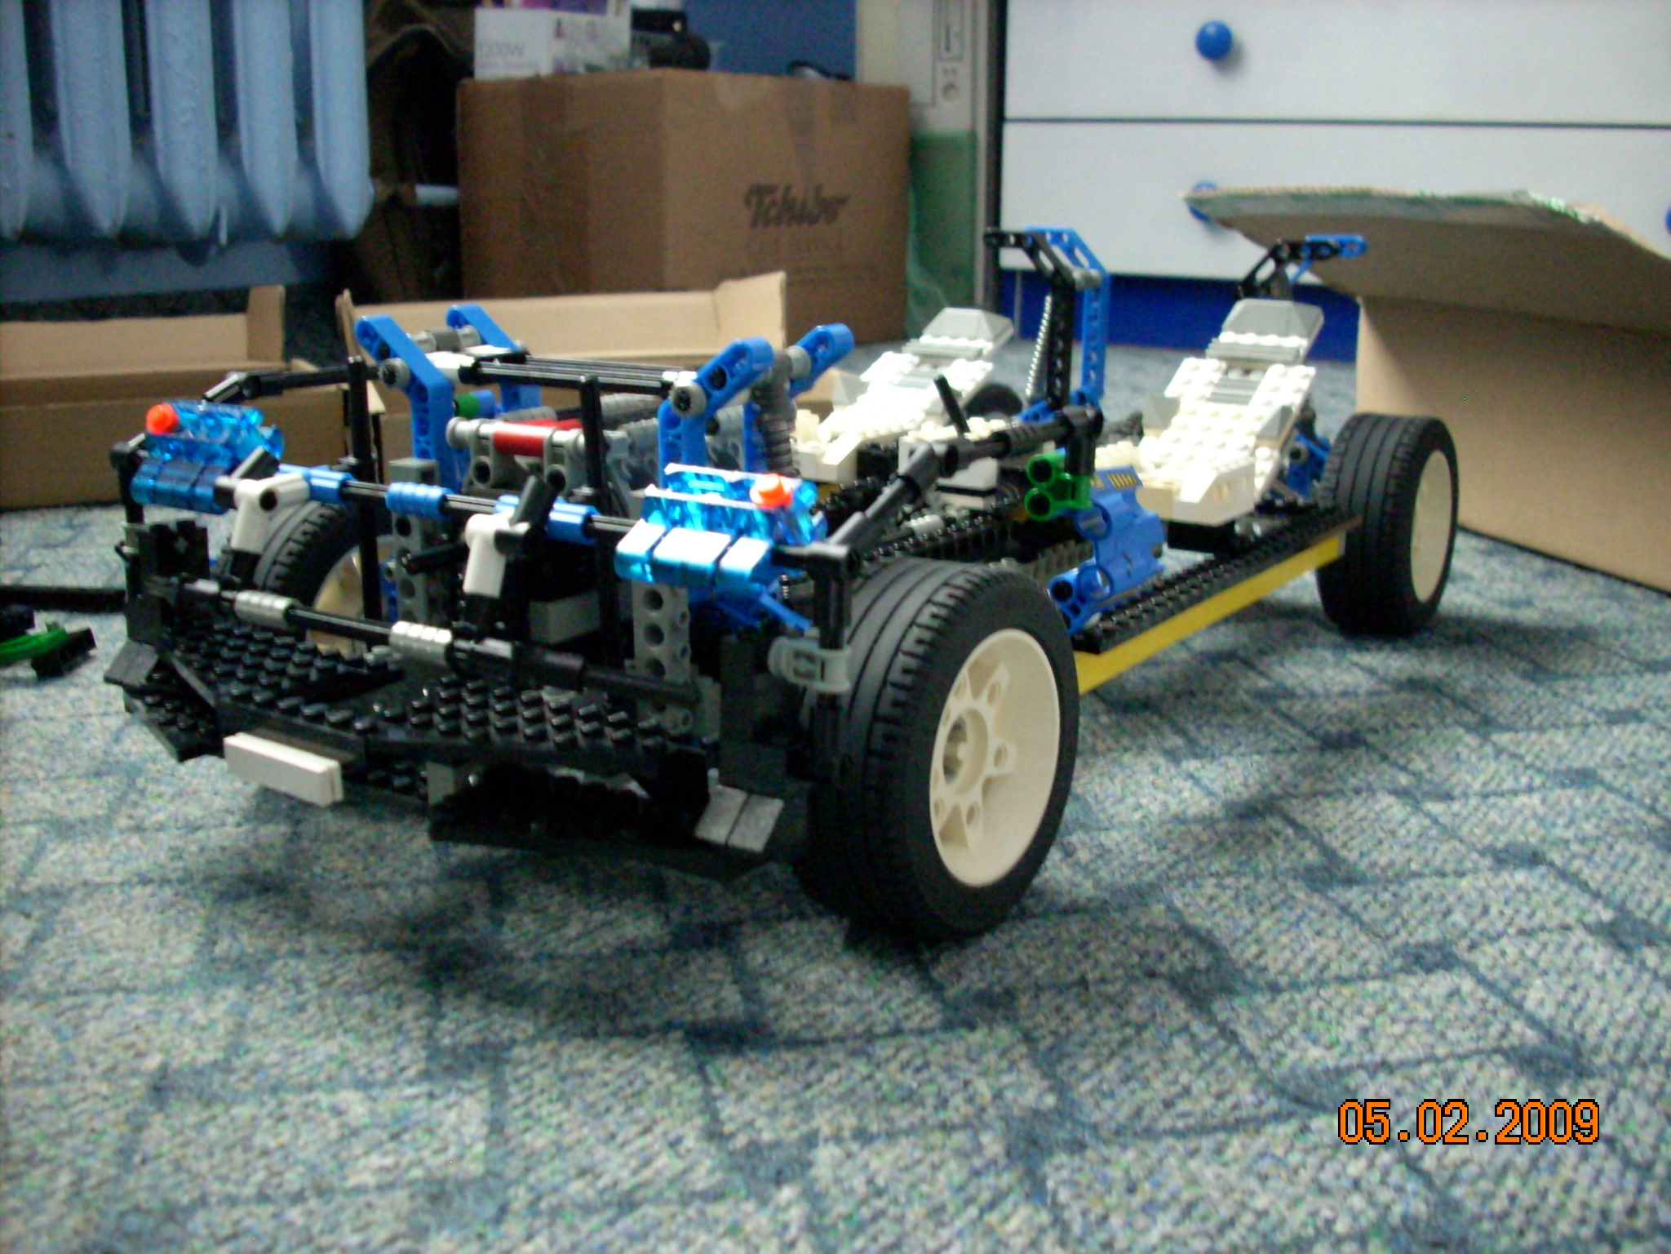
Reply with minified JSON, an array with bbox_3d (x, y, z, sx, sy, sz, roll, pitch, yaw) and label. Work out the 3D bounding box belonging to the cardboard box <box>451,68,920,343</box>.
[{"bbox_3d":[-0.158,-0.449,1.947,0.312,0.271,0.371,12,18,39],"label":"cardboard box"}]

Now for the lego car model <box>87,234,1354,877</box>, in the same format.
[{"bbox_3d":[0.023,-0.045,0.552,0.218,0.146,0.499,9,16,32],"label":"lego car model"}]

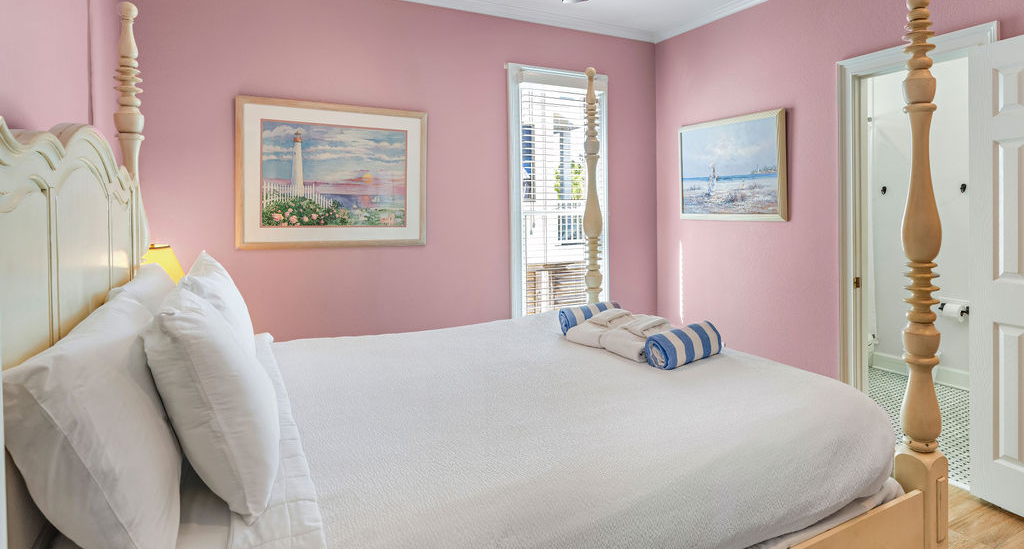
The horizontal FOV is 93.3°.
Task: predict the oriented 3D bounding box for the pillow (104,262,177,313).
[{"bbox_3d":[-1.160,0.178,1.697,0.190,0.460,0.640,-33,18,-21],"label":"pillow"}]

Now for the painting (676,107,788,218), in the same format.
[{"bbox_3d":[1.489,-0.735,3.369,0.035,0.700,0.820,-3,6,-28],"label":"painting"}]

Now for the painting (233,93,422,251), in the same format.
[{"bbox_3d":[-1.055,-0.602,2.940,1.070,0.860,0.035,-3,5,-25],"label":"painting"}]

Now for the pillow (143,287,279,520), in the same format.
[{"bbox_3d":[-0.704,0.225,1.189,0.180,0.450,0.620,-21,13,-24],"label":"pillow"}]

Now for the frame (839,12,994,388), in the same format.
[{"bbox_3d":[2.045,-0.092,2.483,0.130,2.120,0.680,-3,6,-28],"label":"frame"}]

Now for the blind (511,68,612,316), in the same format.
[{"bbox_3d":[0.367,-0.517,3.570,0.760,1.960,0.060,-3,5,-25],"label":"blind"}]

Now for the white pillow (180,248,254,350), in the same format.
[{"bbox_3d":[-1.047,0.159,1.768,0.180,0.450,0.620,-21,13,-24],"label":"white pillow"}]

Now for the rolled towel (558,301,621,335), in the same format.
[{"bbox_3d":[0.393,0.214,2.377,0.320,0.130,0.135,-3,5,-25],"label":"rolled towel"}]

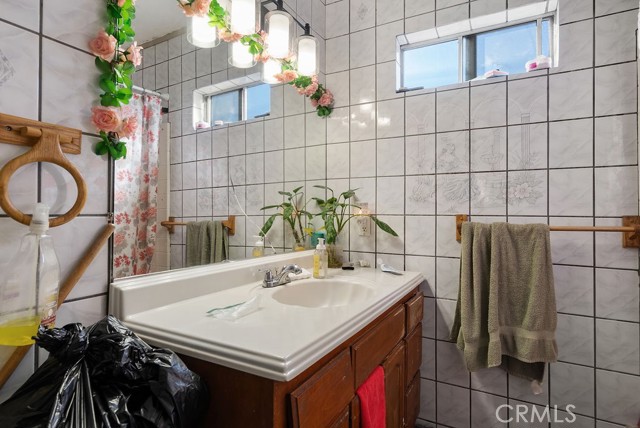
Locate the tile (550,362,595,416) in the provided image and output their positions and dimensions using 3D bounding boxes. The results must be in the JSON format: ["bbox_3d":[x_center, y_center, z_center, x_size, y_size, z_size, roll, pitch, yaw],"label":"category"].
[{"bbox_3d":[1.069,0.740,1.365,0.152,0.204,0.010,0,0,29],"label":"tile"}]

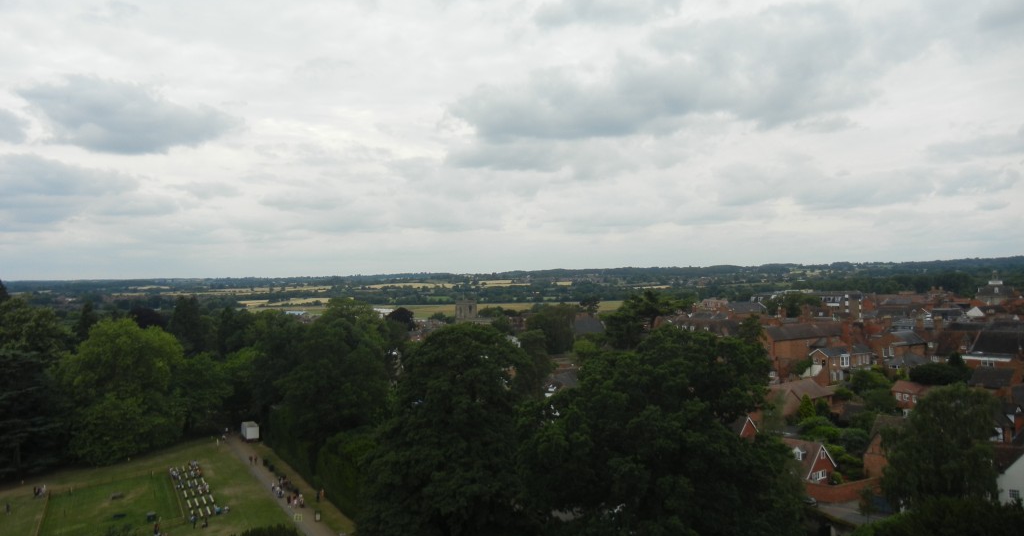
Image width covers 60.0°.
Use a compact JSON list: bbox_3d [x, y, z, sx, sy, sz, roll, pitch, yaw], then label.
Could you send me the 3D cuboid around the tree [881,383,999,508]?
[{"bbox_3d":[55.853,22.560,115.953,15.200,15.190,14.200,-1,0,0],"label":"tree"}]

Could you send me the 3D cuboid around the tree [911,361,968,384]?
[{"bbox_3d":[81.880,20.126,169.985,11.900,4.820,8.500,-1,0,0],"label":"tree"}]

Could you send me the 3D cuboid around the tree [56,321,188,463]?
[{"bbox_3d":[-74.460,22.740,169.920,24.140,25.360,22.000,-1,0,-24],"label":"tree"}]

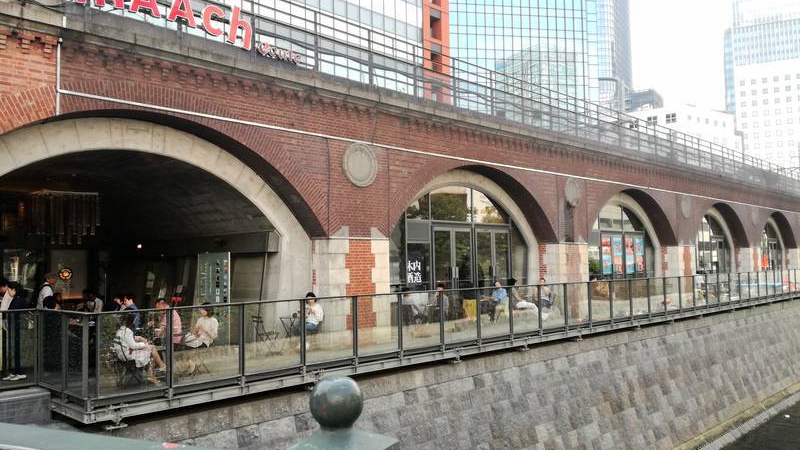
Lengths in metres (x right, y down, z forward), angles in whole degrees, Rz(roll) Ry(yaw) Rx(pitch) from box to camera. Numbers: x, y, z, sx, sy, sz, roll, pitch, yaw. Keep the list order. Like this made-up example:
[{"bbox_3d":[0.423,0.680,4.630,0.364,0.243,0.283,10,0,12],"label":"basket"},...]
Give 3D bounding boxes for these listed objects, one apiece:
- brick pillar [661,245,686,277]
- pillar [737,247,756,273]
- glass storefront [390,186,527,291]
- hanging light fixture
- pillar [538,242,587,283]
[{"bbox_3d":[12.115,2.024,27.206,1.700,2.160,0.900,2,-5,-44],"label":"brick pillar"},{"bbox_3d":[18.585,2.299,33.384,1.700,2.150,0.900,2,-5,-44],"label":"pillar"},{"bbox_3d":[1.781,0.769,18.238,6.400,3.820,0.300,2,-5,-44],"label":"glass storefront"},{"bbox_3d":[-7.505,-0.138,13.953,1.050,1.150,1.000,2,-5,-44],"label":"hanging light fixture"},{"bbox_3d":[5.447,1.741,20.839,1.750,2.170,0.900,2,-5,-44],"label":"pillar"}]

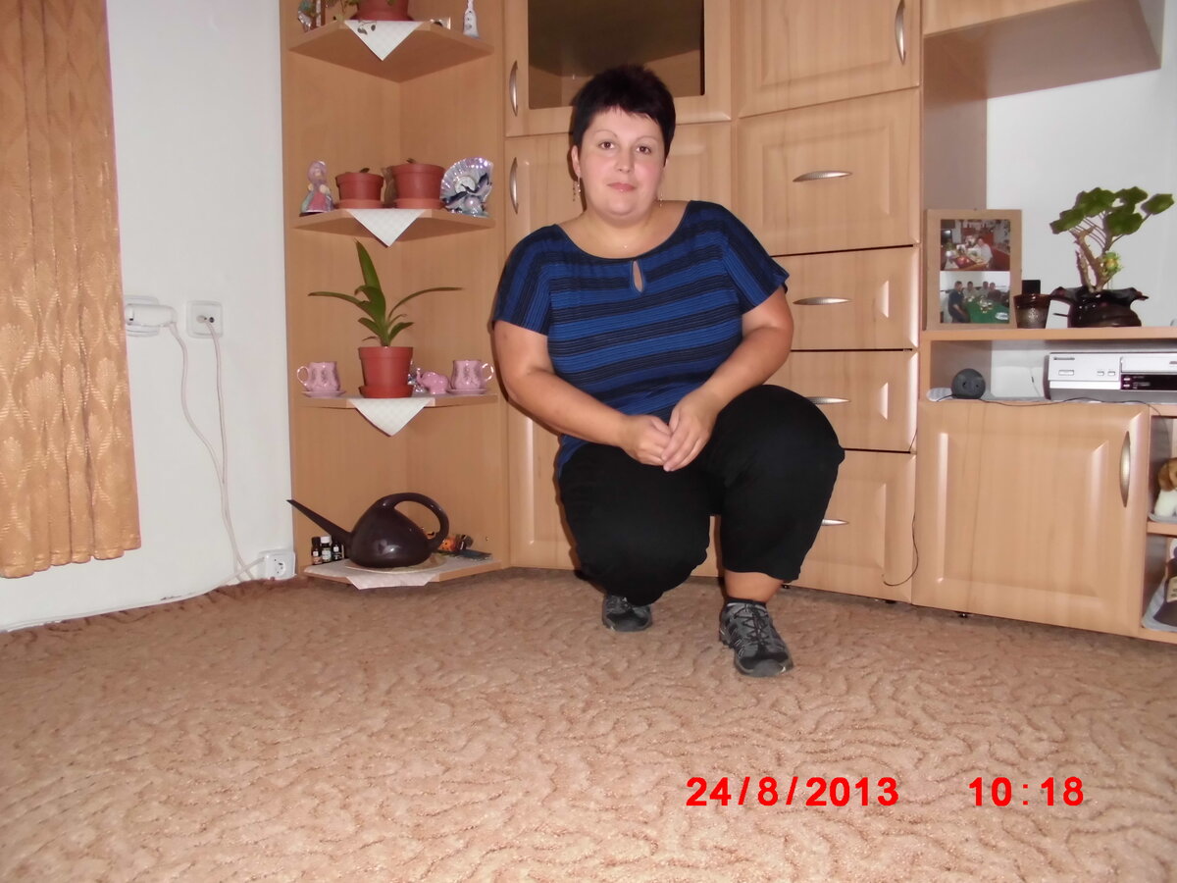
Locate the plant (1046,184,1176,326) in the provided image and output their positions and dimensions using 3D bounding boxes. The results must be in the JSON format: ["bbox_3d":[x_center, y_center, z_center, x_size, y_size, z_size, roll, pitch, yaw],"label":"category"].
[{"bbox_3d":[1.006,-0.351,1.702,0.207,0.273,0.200,2,5,30],"label":"plant"}]

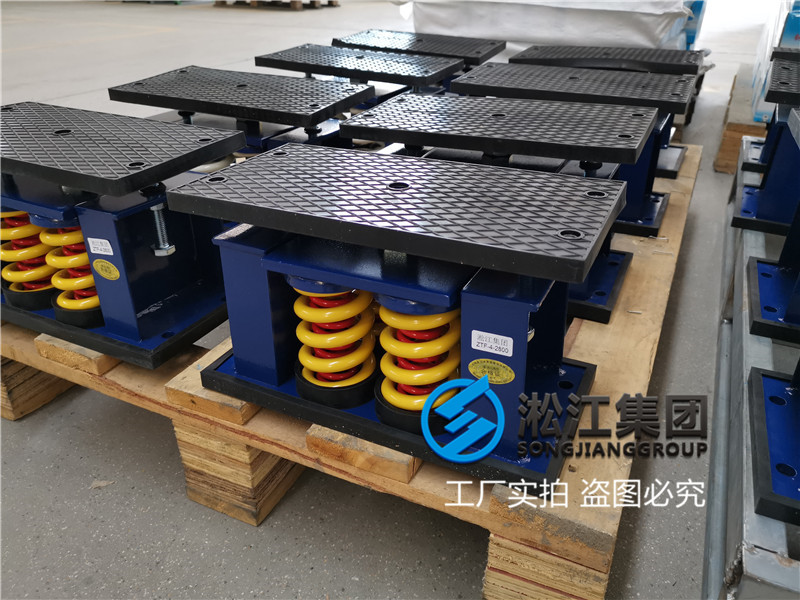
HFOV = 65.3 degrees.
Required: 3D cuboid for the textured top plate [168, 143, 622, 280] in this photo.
[{"bbox_3d":[-0.001,-0.103,0.615,0.400,0.018,0.207,12,30,23],"label":"textured top plate"}]

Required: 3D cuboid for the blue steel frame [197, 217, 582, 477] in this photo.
[{"bbox_3d":[-0.001,0.018,0.671,0.404,0.180,0.198,12,32,23],"label":"blue steel frame"}]

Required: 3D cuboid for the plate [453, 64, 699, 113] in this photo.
[{"bbox_3d":[0.320,-0.397,1.151,0.400,0.018,0.207,13,34,22],"label":"plate"}]

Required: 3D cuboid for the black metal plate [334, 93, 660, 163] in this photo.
[{"bbox_3d":[0.142,-0.252,0.889,0.400,0.018,0.207,12,32,24],"label":"black metal plate"}]

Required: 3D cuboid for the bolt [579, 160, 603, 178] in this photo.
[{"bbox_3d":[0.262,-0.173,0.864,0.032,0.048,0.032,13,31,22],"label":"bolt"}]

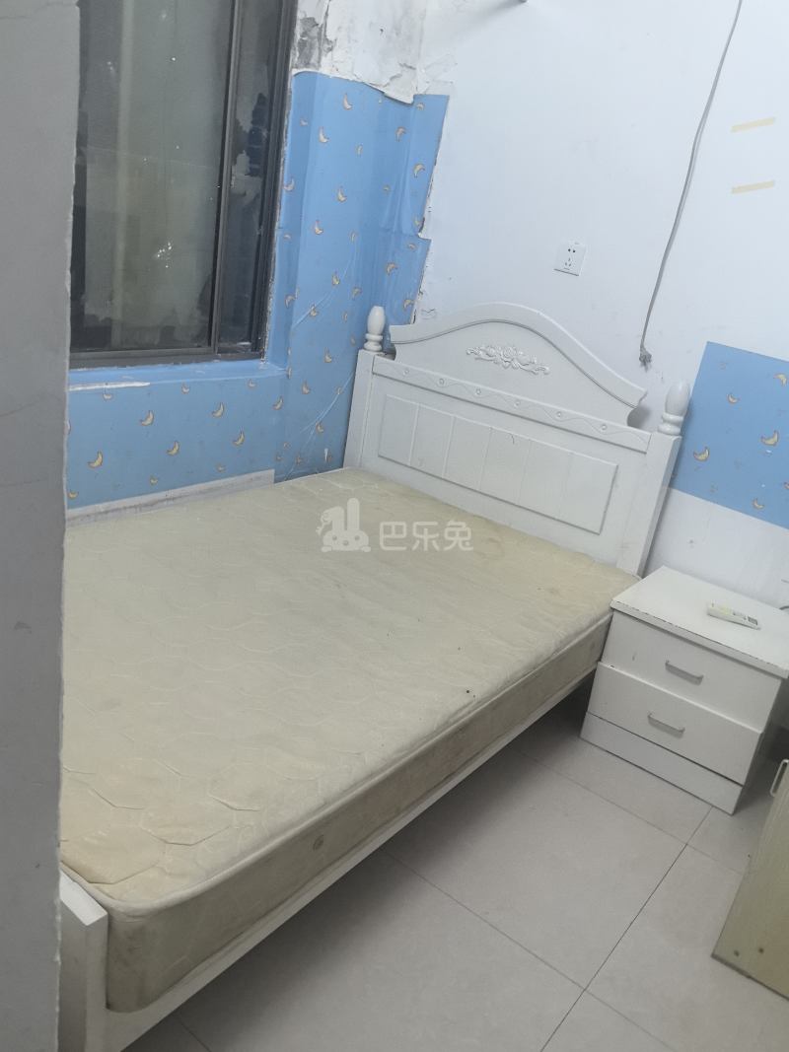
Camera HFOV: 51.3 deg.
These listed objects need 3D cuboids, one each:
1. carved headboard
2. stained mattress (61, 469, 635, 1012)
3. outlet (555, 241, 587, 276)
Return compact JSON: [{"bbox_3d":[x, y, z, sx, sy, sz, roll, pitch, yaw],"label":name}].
[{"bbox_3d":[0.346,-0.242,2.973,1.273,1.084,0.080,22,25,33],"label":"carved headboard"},{"bbox_3d":[-0.304,0.244,2.264,1.327,0.180,1.984,22,25,33],"label":"stained mattress"},{"bbox_3d":[0.557,-0.846,2.596,0.089,0.087,0.012,23,25,33],"label":"outlet"}]

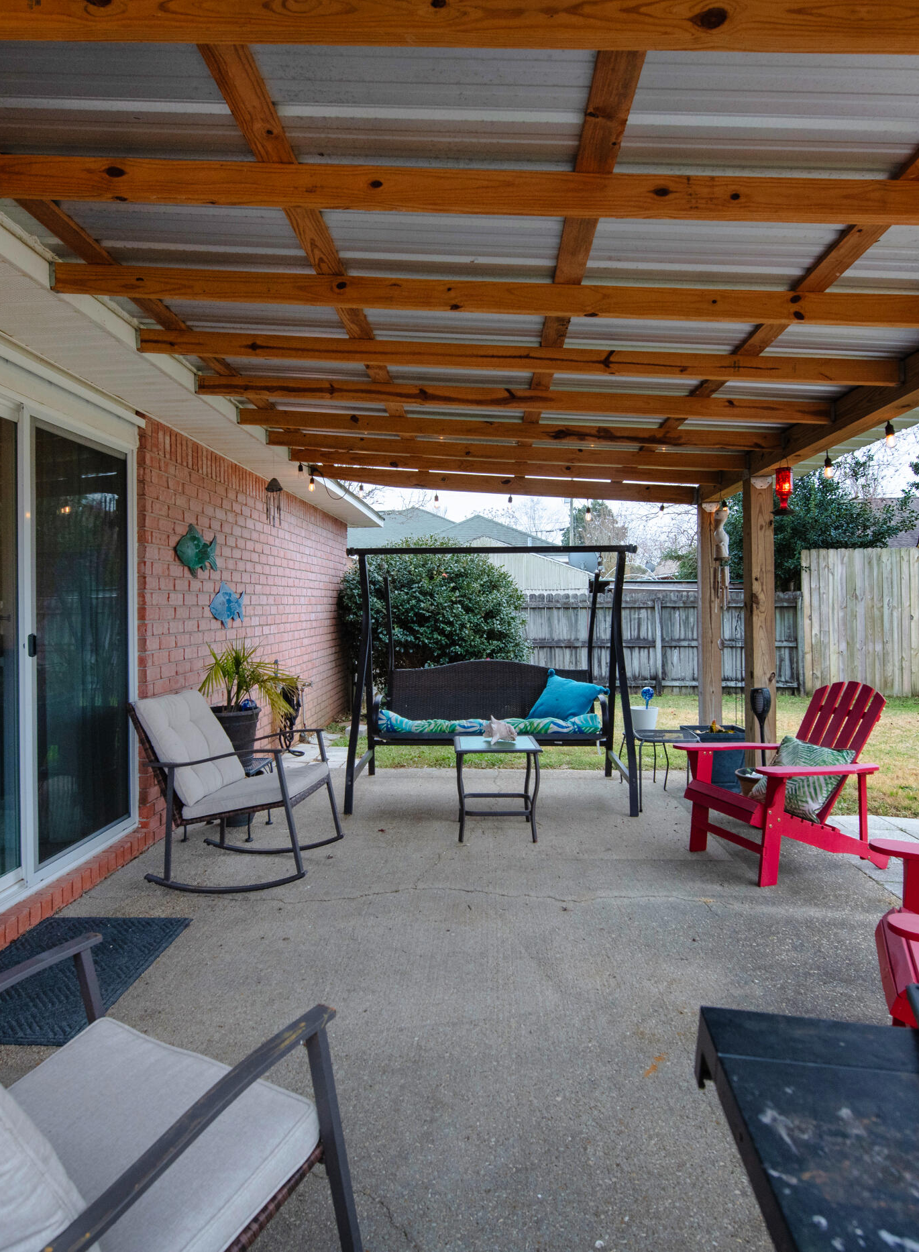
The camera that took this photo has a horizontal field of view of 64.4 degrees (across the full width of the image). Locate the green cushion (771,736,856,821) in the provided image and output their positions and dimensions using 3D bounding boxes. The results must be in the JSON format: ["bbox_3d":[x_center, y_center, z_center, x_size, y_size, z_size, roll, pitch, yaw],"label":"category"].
[{"bbox_3d":[1.694,0.746,3.635,0.150,0.410,0.430,35,-7,-13],"label":"green cushion"}]

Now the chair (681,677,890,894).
[{"bbox_3d":[1.647,0.731,3.658,0.850,0.900,0.740,-1,2,-15],"label":"chair"}]

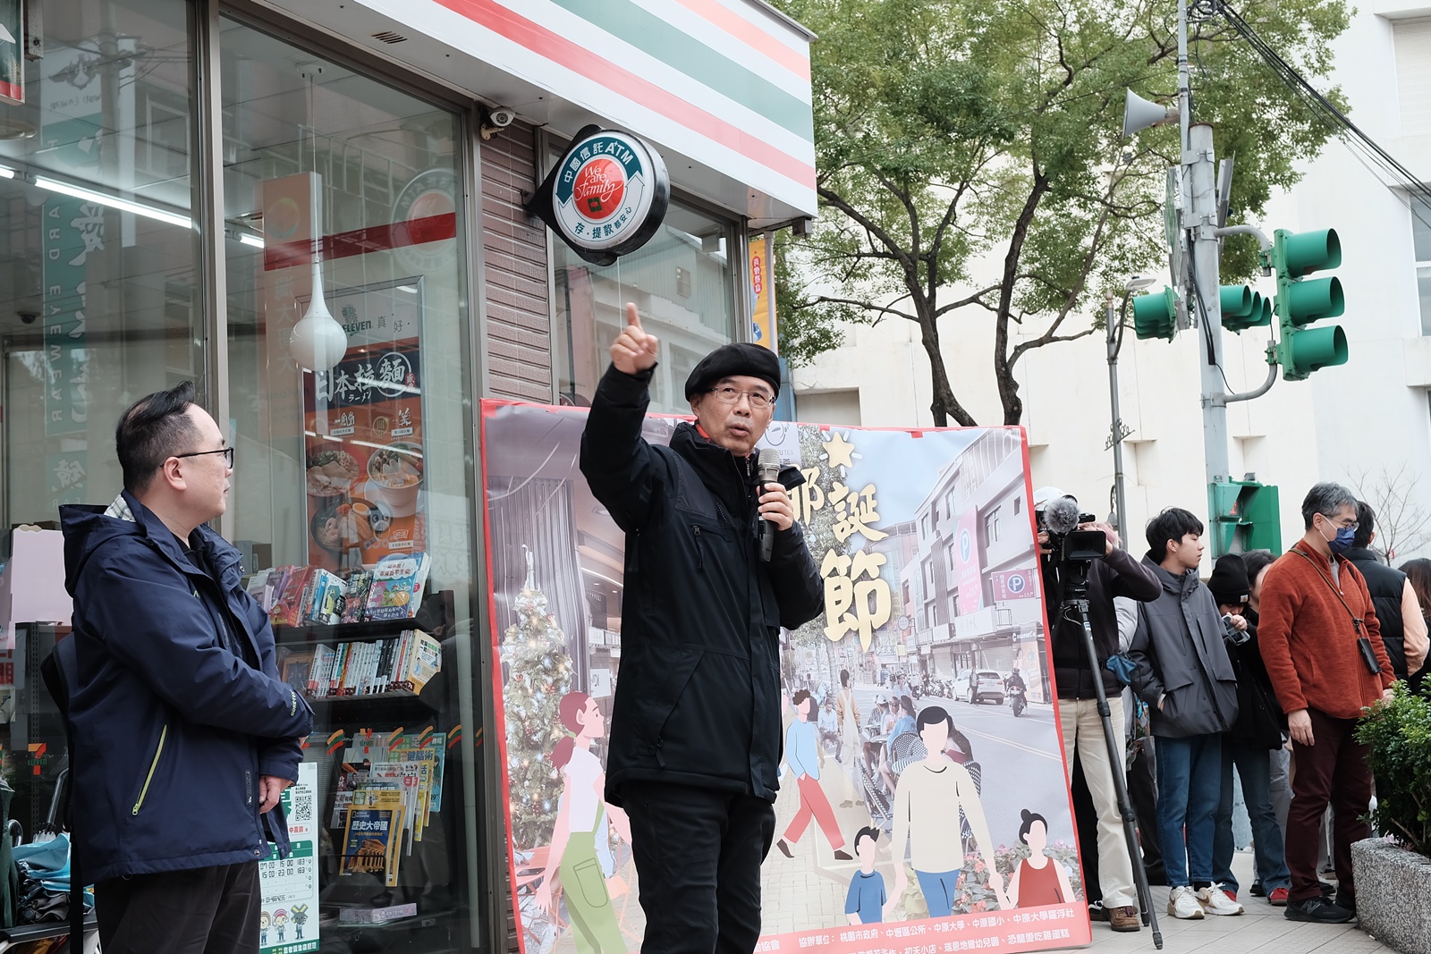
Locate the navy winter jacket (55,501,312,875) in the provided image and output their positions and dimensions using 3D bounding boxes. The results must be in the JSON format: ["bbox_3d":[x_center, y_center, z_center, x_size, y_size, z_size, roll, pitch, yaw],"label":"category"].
[{"bbox_3d":[-1.012,0.391,3.600,0.470,0.730,0.560,-3,-6,-2],"label":"navy winter jacket"}]

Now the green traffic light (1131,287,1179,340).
[{"bbox_3d":[3.946,-1.448,17.050,0.390,0.360,1.070,-7,-7,14],"label":"green traffic light"}]

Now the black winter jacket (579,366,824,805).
[{"bbox_3d":[-0.037,0.238,4.050,0.420,0.890,0.630,-8,-8,38],"label":"black winter jacket"}]

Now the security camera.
[{"bbox_3d":[-0.829,-1.343,7.250,0.100,0.125,0.190,-1,3,-18],"label":"security camera"}]

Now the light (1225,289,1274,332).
[{"bbox_3d":[4.649,-1.505,17.048,0.390,0.360,1.070,-2,-5,30],"label":"light"}]

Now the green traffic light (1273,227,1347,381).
[{"bbox_3d":[4.201,-1.221,13.500,0.400,1.060,0.360,-7,-7,32],"label":"green traffic light"}]

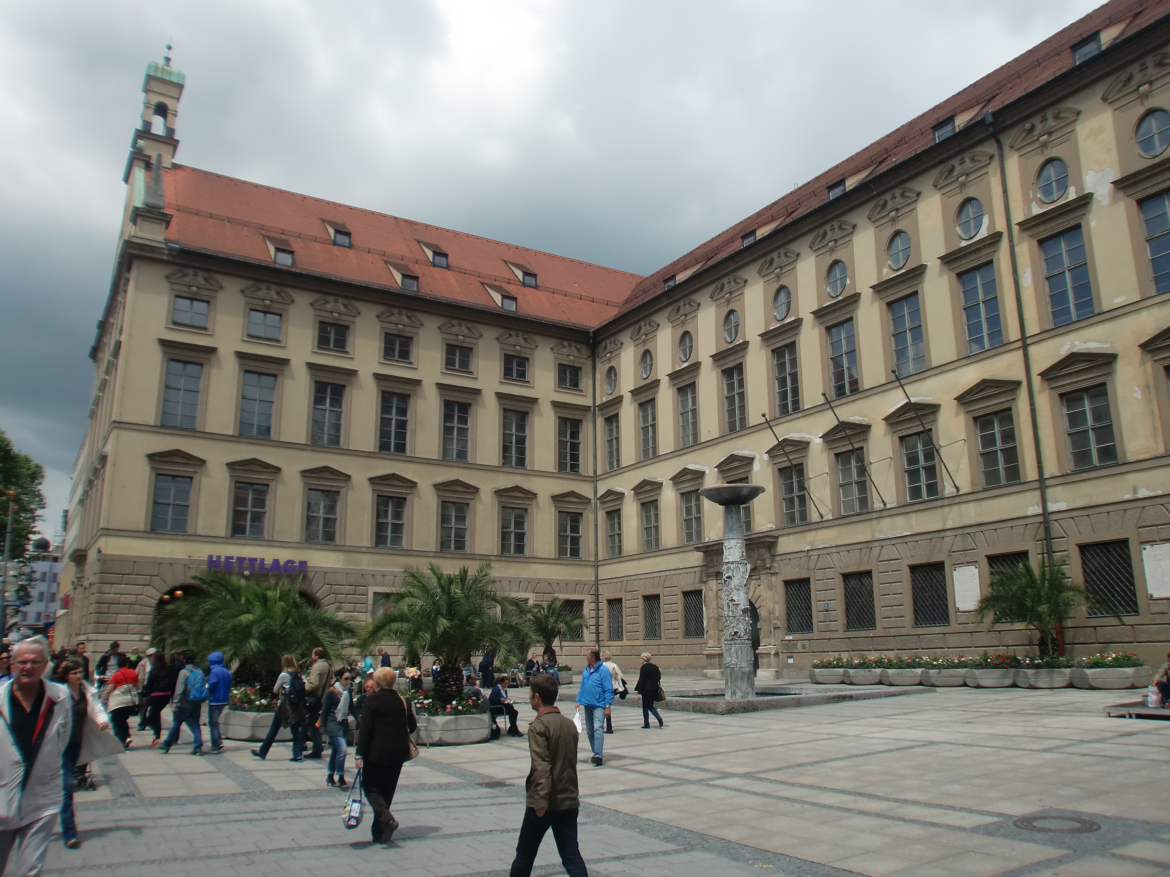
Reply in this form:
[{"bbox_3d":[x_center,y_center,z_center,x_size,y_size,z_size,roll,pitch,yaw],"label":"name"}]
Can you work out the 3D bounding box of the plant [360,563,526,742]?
[{"bbox_3d":[-2.781,4.254,17.476,3.250,3.450,3.100,0,-14,0],"label":"plant"}]

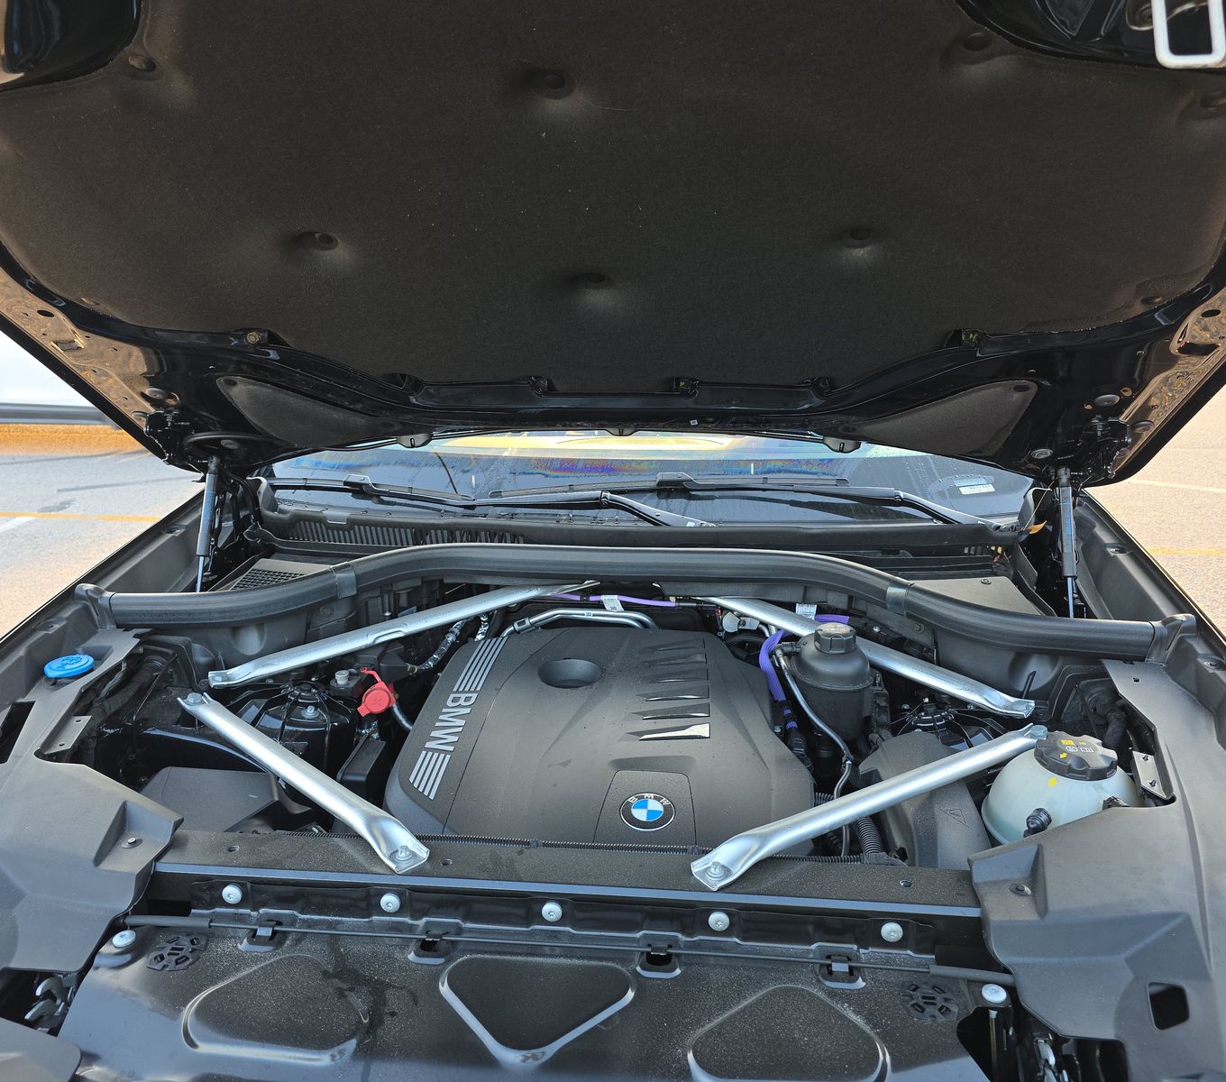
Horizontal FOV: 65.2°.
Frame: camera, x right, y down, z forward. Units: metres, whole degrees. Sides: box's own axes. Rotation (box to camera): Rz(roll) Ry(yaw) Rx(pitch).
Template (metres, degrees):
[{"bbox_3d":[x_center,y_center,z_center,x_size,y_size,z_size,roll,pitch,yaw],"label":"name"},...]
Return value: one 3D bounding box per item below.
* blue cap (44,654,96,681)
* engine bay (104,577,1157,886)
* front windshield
[{"bbox_3d":[-0.738,0.172,1.300,0.058,0.017,0.058,0,17,0],"label":"blue cap"},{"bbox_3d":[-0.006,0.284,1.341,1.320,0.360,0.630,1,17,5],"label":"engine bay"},{"bbox_3d":[0.065,-0.370,1.962,1.420,0.140,0.900,1,51,5],"label":"front windshield"}]

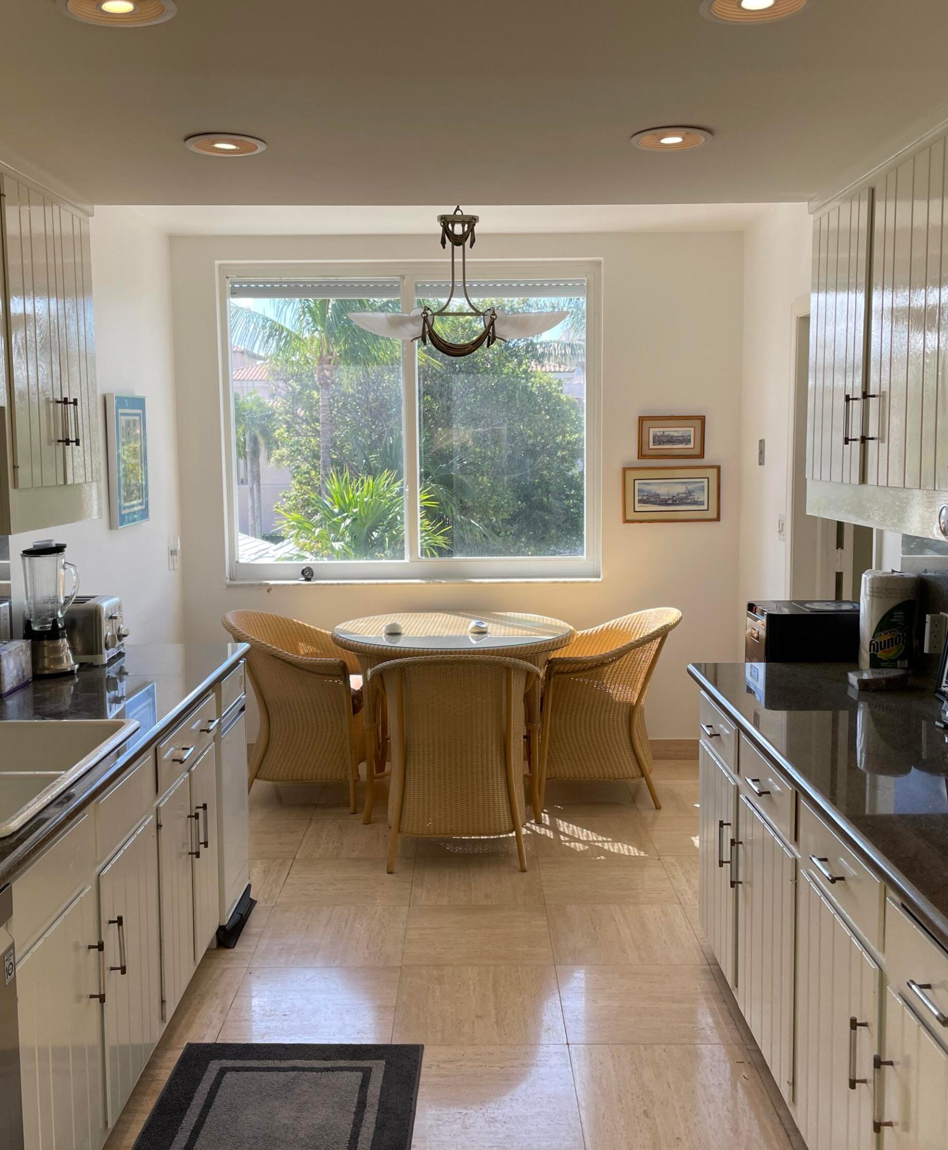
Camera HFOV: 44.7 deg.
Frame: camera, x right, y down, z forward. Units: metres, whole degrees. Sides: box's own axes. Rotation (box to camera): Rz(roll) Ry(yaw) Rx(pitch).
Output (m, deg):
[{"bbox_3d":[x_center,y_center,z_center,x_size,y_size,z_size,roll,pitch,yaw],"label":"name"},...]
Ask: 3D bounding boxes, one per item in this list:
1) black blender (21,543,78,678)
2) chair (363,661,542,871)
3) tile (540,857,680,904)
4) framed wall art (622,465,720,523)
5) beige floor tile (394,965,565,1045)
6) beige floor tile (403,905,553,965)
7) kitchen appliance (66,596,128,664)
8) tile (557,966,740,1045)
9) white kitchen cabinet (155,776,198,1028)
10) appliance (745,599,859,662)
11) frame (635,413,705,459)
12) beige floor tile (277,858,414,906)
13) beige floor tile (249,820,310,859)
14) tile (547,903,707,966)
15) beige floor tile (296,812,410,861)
[{"bbox_3d":[-1.225,0.090,3.326,0.170,0.386,0.160,1,6,8],"label":"black blender"},{"bbox_3d":[-0.069,0.657,4.376,0.644,0.828,0.635,0,6,0],"label":"chair"},{"bbox_3d":[0.474,1.102,4.134,0.460,0.015,0.455,0,6,0],"label":"tile"},{"bbox_3d":[0.952,-0.386,5.545,0.469,0.269,0.025,0,6,0],"label":"framed wall art"},{"bbox_3d":[0.015,1.206,3.229,0.460,0.015,0.455,0,6,0],"label":"beige floor tile"},{"bbox_3d":[0.013,1.150,3.671,0.456,0.012,0.456,0,6,0],"label":"beige floor tile"},{"bbox_3d":[-1.212,0.166,3.531,0.290,0.192,0.190,0,6,0],"label":"kitchen appliance"},{"bbox_3d":[0.476,1.204,3.230,0.460,0.015,0.455,0,6,0],"label":"tile"},{"bbox_3d":[-1.049,0.827,3.010,0.550,0.550,0.335,0,6,0],"label":"white kitchen cabinet"},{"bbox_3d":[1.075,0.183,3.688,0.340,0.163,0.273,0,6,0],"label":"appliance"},{"bbox_3d":[0.945,-0.656,5.515,0.317,0.202,0.025,0,6,0],"label":"frame"},{"bbox_3d":[-0.446,1.107,4.133,0.460,0.015,0.455,0,6,0],"label":"beige floor tile"},{"bbox_3d":[-0.908,1.063,4.603,0.460,0.020,0.460,0,6,0],"label":"beige floor tile"},{"bbox_3d":[0.469,1.148,3.672,0.456,0.012,0.456,0,6,0],"label":"tile"},{"bbox_3d":[-0.446,1.052,4.577,0.456,0.012,0.456,0,6,0],"label":"beige floor tile"}]

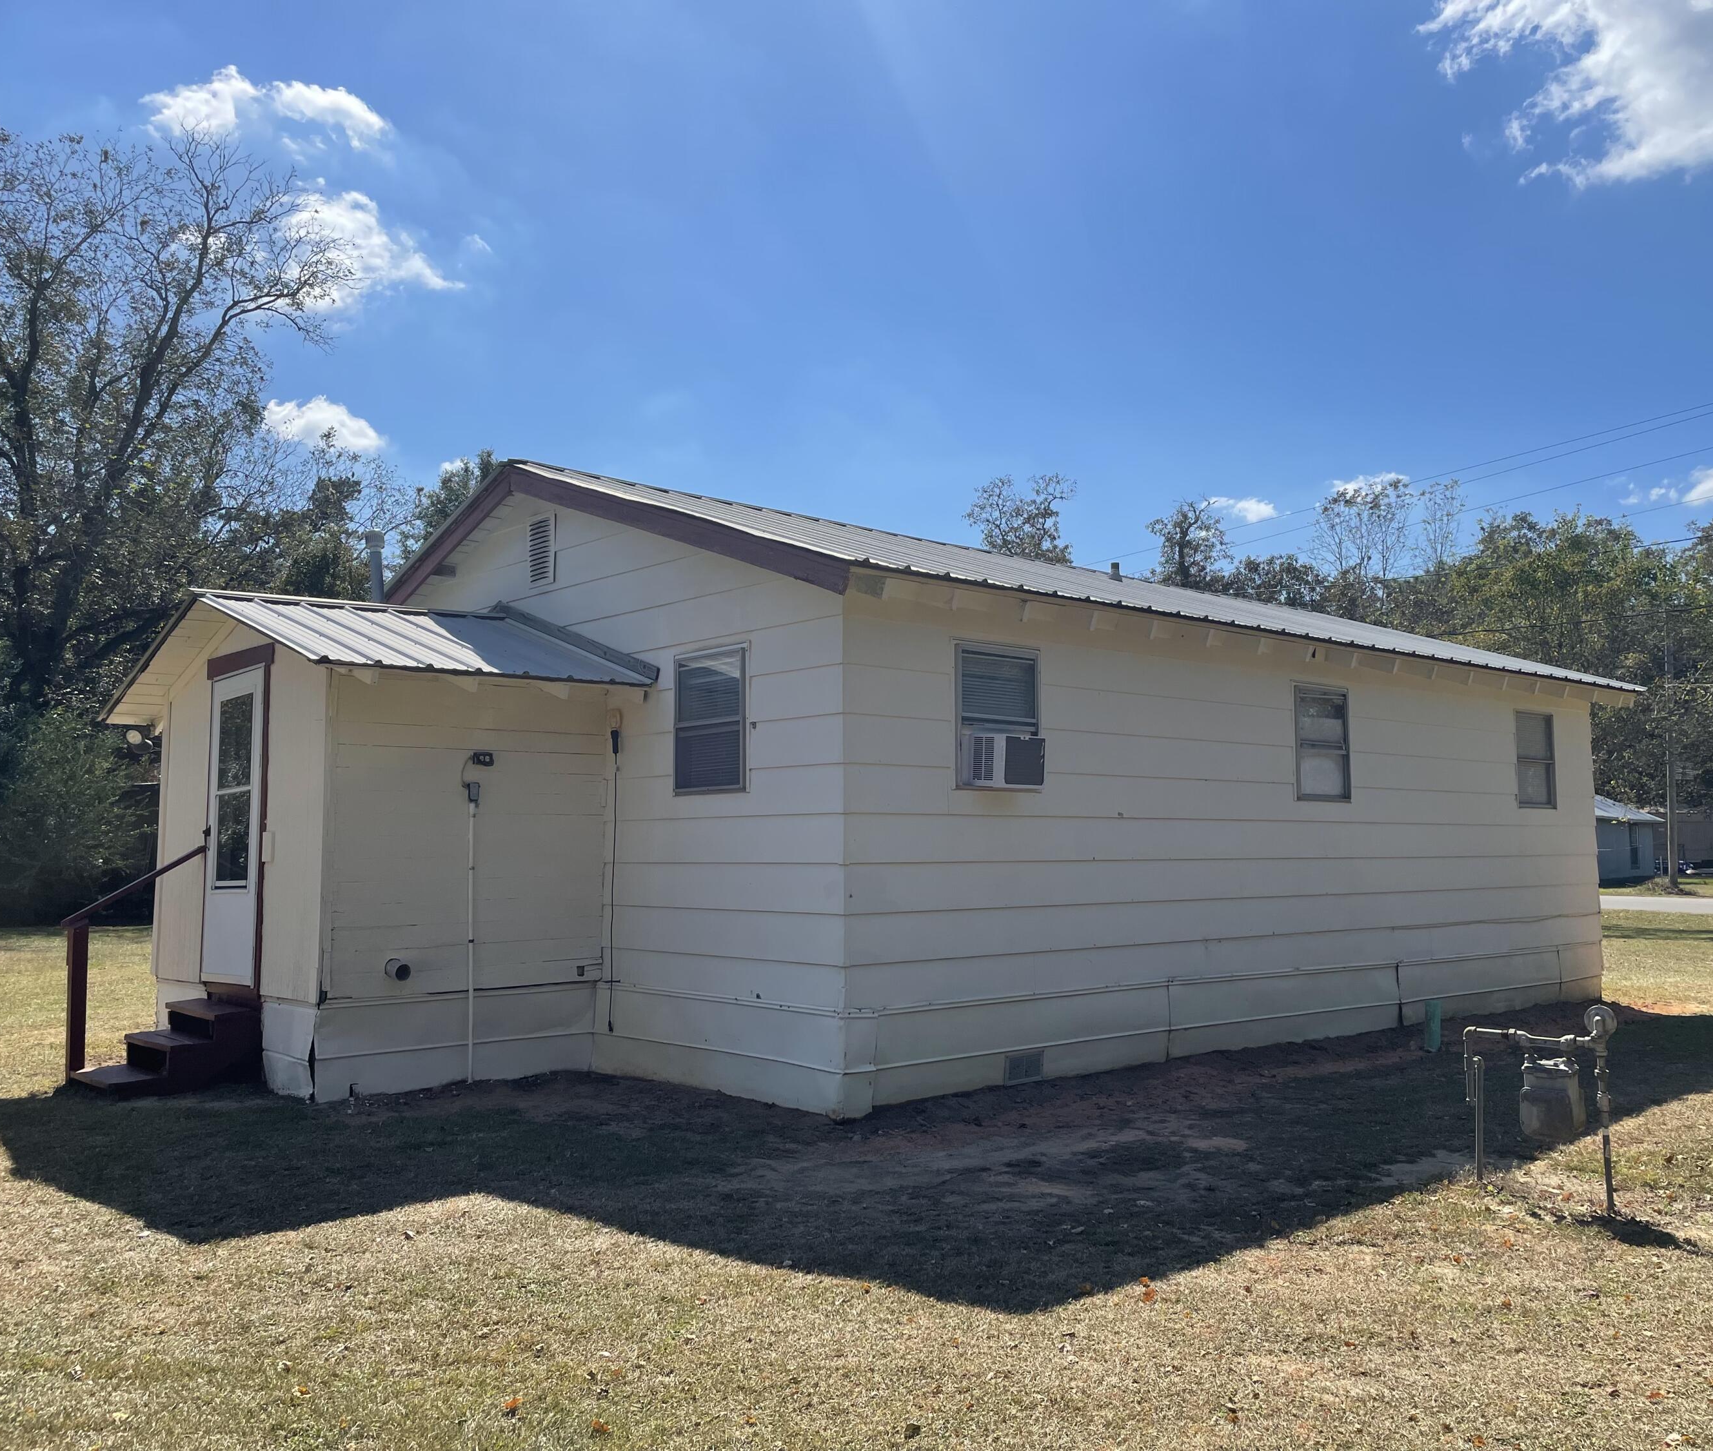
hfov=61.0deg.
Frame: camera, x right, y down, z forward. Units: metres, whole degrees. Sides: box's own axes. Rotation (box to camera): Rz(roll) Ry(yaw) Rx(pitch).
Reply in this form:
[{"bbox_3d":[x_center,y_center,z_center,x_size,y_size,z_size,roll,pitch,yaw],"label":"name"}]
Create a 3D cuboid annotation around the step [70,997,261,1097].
[{"bbox_3d":[-4.299,1.988,9.014,0.860,0.460,0.820,4,-7,-42],"label":"step"}]

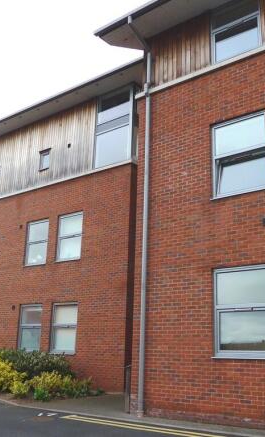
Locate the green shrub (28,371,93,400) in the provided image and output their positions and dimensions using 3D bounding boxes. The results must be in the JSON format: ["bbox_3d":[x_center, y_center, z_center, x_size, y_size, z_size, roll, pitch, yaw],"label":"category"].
[{"bbox_3d":[-1.870,4.357,12.837,1.020,0.640,1.180,-11,-20,37],"label":"green shrub"}]

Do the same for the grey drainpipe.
[{"bbox_3d":[0.041,-0.405,10.536,0.110,8.800,0.850,-11,-20,38],"label":"grey drainpipe"}]

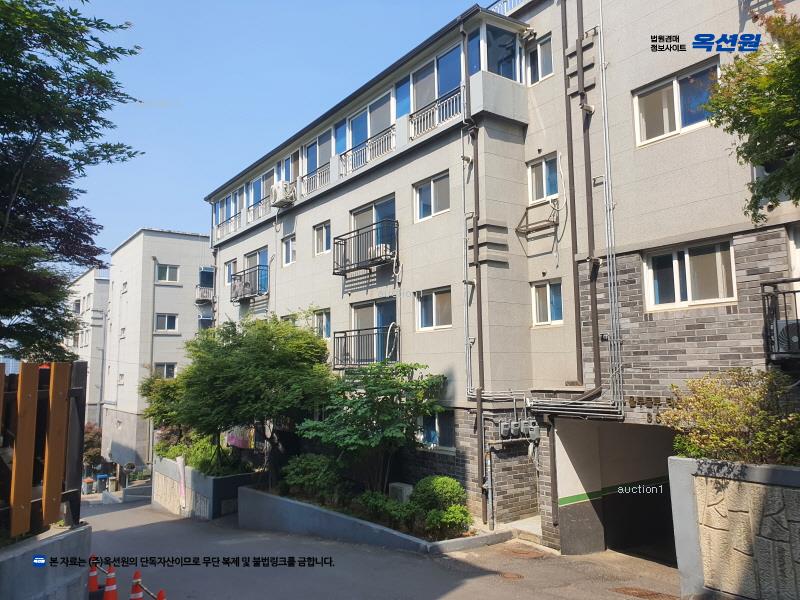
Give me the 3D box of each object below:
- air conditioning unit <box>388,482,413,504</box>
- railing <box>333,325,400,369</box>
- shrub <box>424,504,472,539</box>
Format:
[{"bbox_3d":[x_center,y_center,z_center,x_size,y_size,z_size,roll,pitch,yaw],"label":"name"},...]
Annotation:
[{"bbox_3d":[0.031,4.872,14.869,0.290,0.560,0.572,4,-8,-36],"label":"air conditioning unit"},{"bbox_3d":[-0.946,1.351,16.373,0.420,1.080,2.700,4,-8,-36],"label":"railing"},{"bbox_3d":[0.948,4.282,11.750,0.780,0.580,0.820,4,-8,-36],"label":"shrub"}]

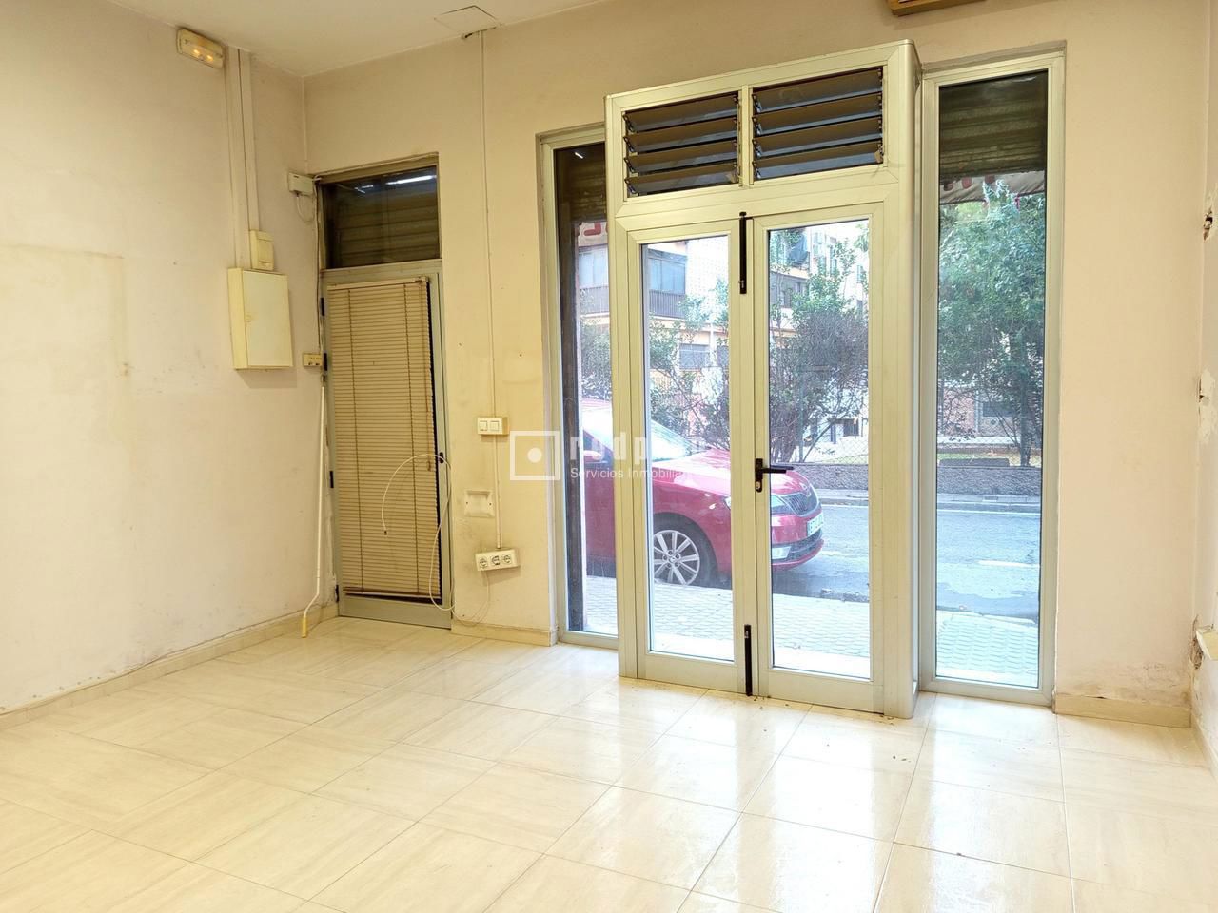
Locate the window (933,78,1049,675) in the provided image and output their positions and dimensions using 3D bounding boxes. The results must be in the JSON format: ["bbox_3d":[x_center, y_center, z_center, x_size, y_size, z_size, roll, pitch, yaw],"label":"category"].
[{"bbox_3d":[1.559,-0.282,3.466,0.413,2.479,0.060,1,5,26],"label":"window"}]

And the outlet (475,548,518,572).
[{"bbox_3d":[-0.589,0.552,4.490,0.247,0.088,0.042,-10,0,26],"label":"outlet"}]

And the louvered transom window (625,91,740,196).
[{"bbox_3d":[0.311,-1.325,3.608,0.520,0.373,0.070,1,5,26],"label":"louvered transom window"}]

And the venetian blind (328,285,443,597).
[{"bbox_3d":[-1.288,-0.087,4.825,0.727,1.812,0.035,1,5,26],"label":"venetian blind"}]

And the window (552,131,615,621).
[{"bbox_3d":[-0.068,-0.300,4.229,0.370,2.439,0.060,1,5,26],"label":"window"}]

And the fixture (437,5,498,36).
[{"bbox_3d":[-0.700,-2.161,4.210,0.255,0.030,0.249,1,5,26],"label":"fixture"}]

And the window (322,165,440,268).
[{"bbox_3d":[-1.290,-1.333,4.756,0.826,0.503,0.055,1,5,26],"label":"window"}]

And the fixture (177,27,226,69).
[{"bbox_3d":[-2.059,-2.050,4.268,0.055,0.121,0.244,1,5,26],"label":"fixture"}]

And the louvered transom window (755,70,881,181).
[{"bbox_3d":[0.826,-1.314,3.358,0.520,0.373,0.070,1,5,26],"label":"louvered transom window"}]

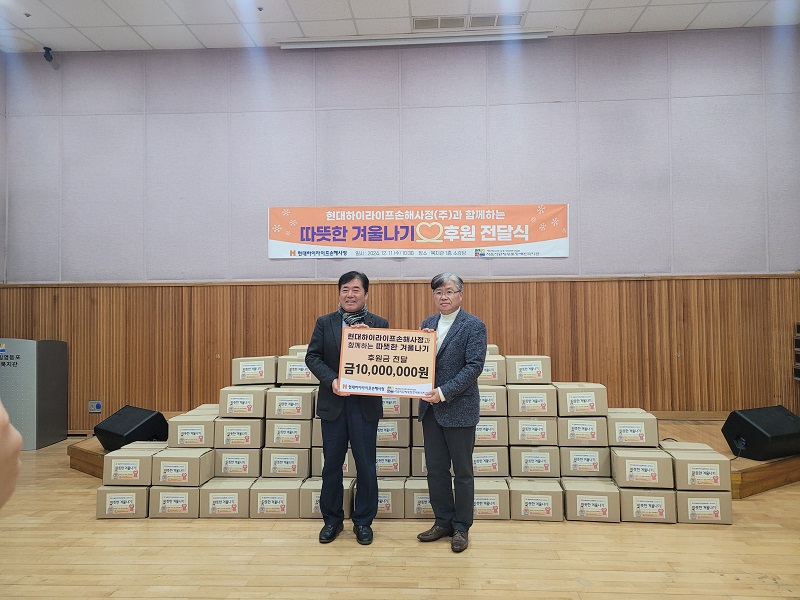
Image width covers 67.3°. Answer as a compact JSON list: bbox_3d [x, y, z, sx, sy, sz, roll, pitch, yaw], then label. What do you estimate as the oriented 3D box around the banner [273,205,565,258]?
[{"bbox_3d":[0.197,-0.791,7.006,3.500,0.605,0.020,-1,-1,3],"label":"banner"}]

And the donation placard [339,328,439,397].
[{"bbox_3d":[-0.076,0.384,3.660,0.585,0.415,0.015,3,-6,-5],"label":"donation placard"}]

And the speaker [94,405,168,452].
[{"bbox_3d":[-2.410,1.187,5.435,0.600,0.379,0.430,-2,-2,41],"label":"speaker"}]

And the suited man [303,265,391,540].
[{"bbox_3d":[-0.339,0.663,3.840,0.530,1.700,0.400,0,-2,-7],"label":"suited man"}]

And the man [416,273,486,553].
[{"bbox_3d":[0.326,0.664,3.770,0.460,1.690,0.400,-1,-2,23],"label":"man"}]

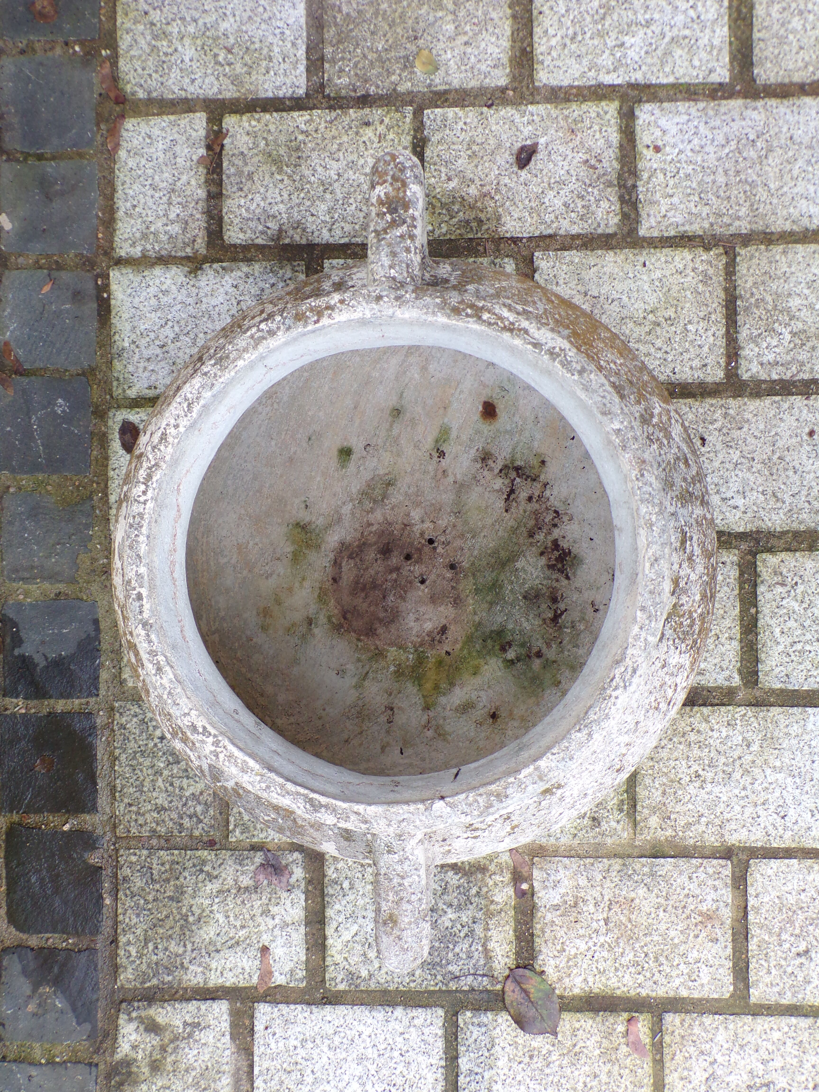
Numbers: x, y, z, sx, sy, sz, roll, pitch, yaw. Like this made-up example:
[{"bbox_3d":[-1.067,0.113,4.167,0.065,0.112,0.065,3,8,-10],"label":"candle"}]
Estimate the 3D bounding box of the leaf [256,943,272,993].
[{"bbox_3d":[-0.152,0.450,1.069,0.015,0.005,0.050,7,90,3],"label":"leaf"}]

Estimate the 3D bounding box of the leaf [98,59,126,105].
[{"bbox_3d":[-0.325,-0.501,1.092,0.017,0.007,0.052,-25,88,2],"label":"leaf"}]

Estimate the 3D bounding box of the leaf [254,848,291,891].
[{"bbox_3d":[-0.145,0.343,1.069,0.038,0.008,0.046,-6,88,4],"label":"leaf"}]

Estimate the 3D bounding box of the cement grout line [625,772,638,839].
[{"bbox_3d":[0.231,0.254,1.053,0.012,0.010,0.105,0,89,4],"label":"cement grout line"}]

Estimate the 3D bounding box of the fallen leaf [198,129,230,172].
[{"bbox_3d":[-0.213,-0.429,1.084,0.019,0.008,0.052,22,90,3],"label":"fallen leaf"}]

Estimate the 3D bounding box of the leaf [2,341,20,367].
[{"bbox_3d":[-0.433,-0.206,1.102,0.011,0.004,0.038,-31,87,3],"label":"leaf"}]

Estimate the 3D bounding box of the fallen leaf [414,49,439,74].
[{"bbox_3d":[0.020,-0.515,1.075,0.024,0.004,0.021,35,91,3],"label":"fallen leaf"}]

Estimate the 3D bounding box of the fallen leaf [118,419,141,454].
[{"bbox_3d":[-0.302,-0.119,1.090,0.024,0.006,0.041,-15,88,3],"label":"fallen leaf"}]

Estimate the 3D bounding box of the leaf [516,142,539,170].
[{"bbox_3d":[0.125,-0.414,1.064,0.017,0.010,0.035,28,91,3],"label":"leaf"}]

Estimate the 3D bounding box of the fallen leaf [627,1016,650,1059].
[{"bbox_3d":[0.234,0.508,1.041,0.016,0.005,0.044,-19,88,3],"label":"fallen leaf"}]

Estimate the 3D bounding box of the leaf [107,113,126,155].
[{"bbox_3d":[-0.319,-0.447,1.098,0.017,0.005,0.047,14,90,4],"label":"leaf"}]

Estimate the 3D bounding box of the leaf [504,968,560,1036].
[{"bbox_3d":[0.127,0.474,1.047,0.055,0.009,0.083,-36,87,2],"label":"leaf"}]

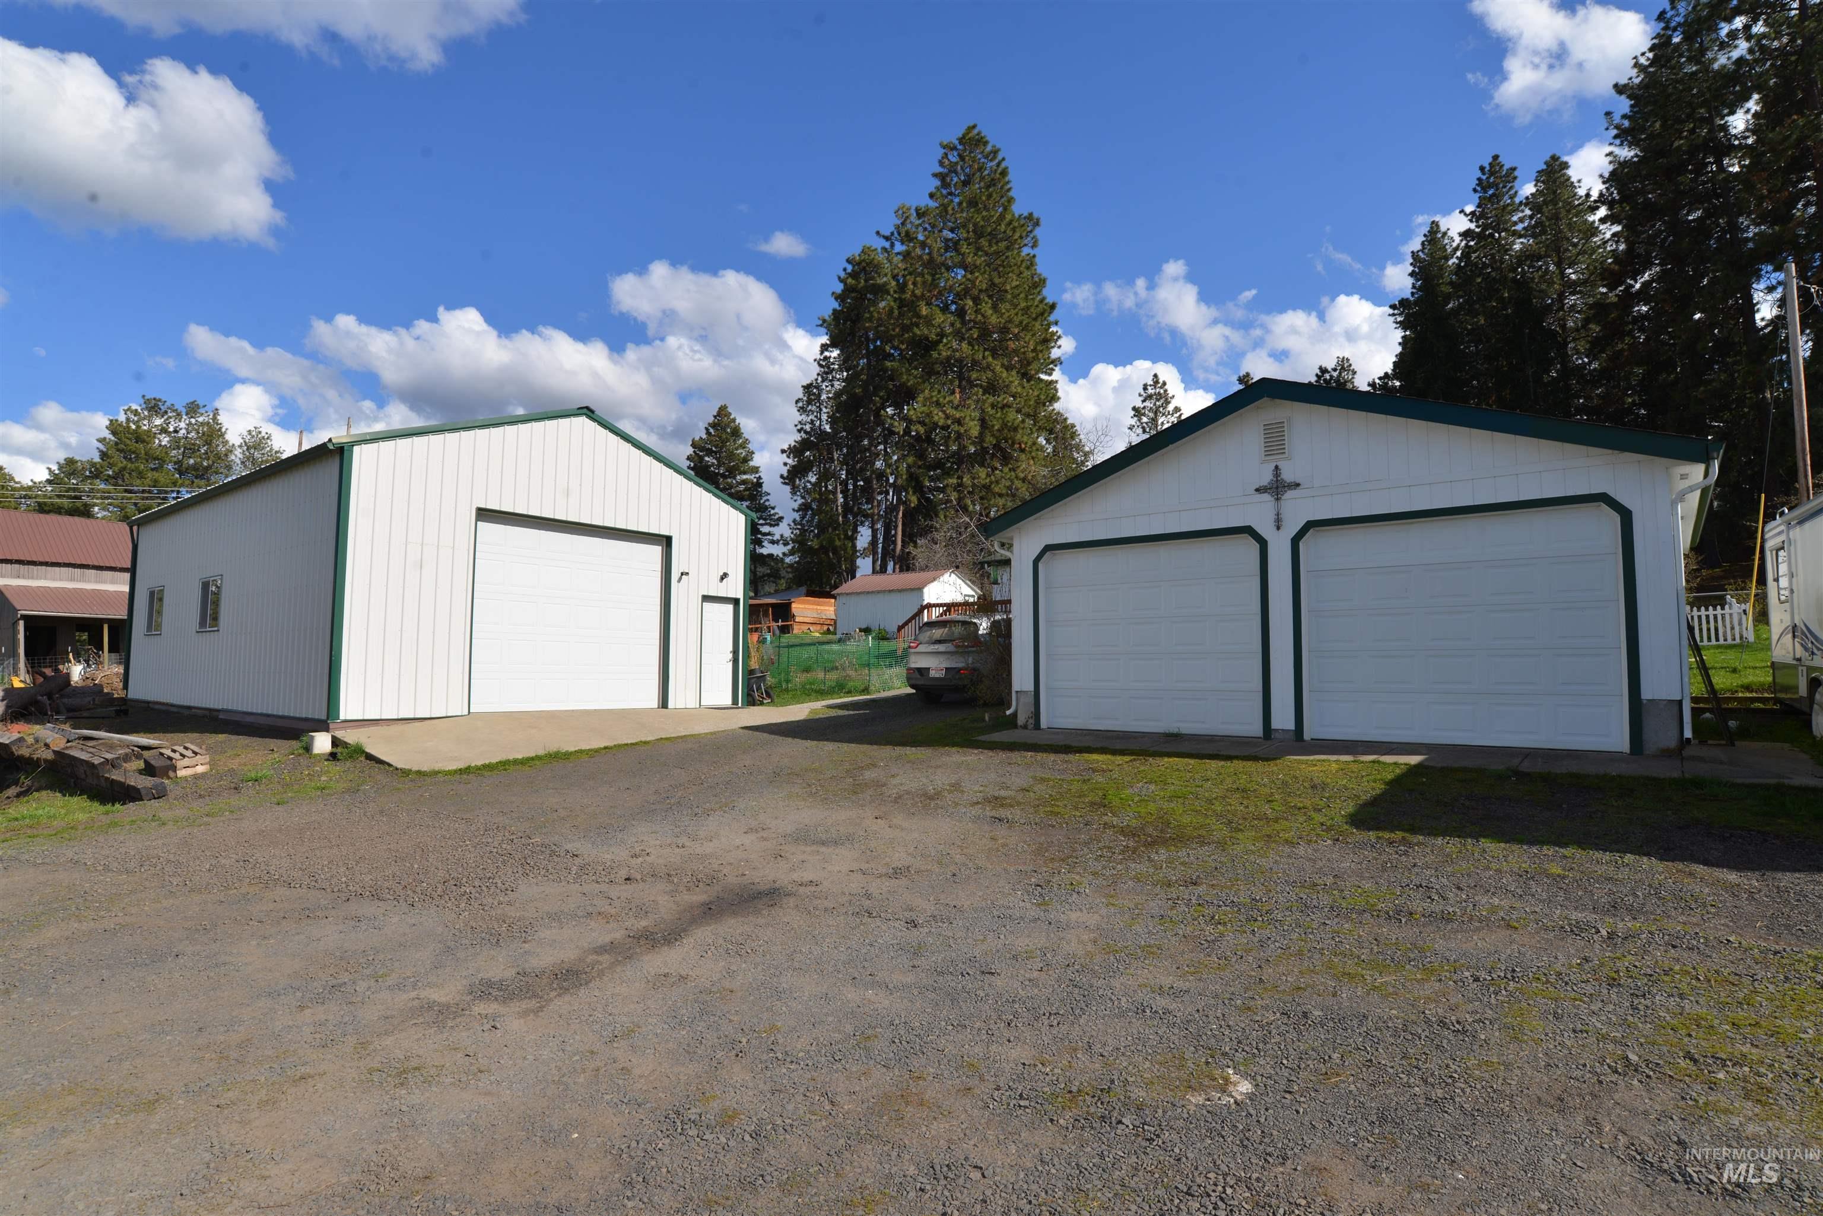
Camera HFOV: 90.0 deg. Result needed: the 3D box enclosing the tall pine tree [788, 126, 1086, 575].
[{"bbox_3d":[1.524,-15.048,58.802,19.594,33.460,15.500,0,-4,1],"label":"tall pine tree"}]

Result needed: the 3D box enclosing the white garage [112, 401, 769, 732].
[{"bbox_3d":[-9.933,-0.601,18.982,11.300,5.270,7.730,-3,-5,39],"label":"white garage"}]

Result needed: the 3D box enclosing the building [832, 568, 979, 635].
[{"bbox_3d":[-0.150,-0.122,51.978,6.630,3.800,5.564,-3,-5,38],"label":"building"}]

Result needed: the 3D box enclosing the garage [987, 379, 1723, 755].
[{"bbox_3d":[6.649,-0.384,13.966,8.297,4.460,7.700,-3,-5,38],"label":"garage"}]

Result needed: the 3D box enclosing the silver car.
[{"bbox_3d":[1.984,1.175,19.389,1.860,1.680,4.620,-3,-5,39],"label":"silver car"}]

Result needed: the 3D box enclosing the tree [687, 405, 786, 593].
[{"bbox_3d":[-16.342,-8.528,84.254,9.297,20.850,9.000,1,-4,-11],"label":"tree"}]

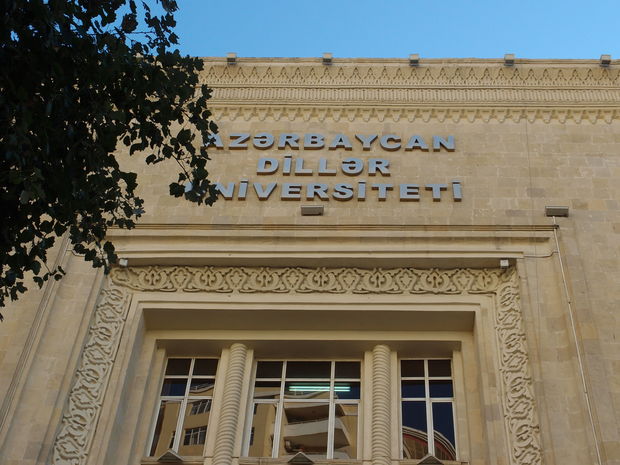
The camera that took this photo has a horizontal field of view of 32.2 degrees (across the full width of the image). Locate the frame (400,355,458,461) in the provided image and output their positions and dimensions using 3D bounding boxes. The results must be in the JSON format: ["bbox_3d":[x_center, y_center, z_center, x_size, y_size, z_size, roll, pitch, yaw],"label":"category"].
[{"bbox_3d":[2.111,3.167,19.200,0.990,2.370,0.100,0,-49,4],"label":"frame"}]

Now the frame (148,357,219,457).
[{"bbox_3d":[-2.255,3.162,19.482,1.000,2.330,0.100,0,-49,4],"label":"frame"}]

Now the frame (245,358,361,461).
[{"bbox_3d":[-0.076,3.178,19.326,2.010,2.310,0.100,0,-49,4],"label":"frame"}]

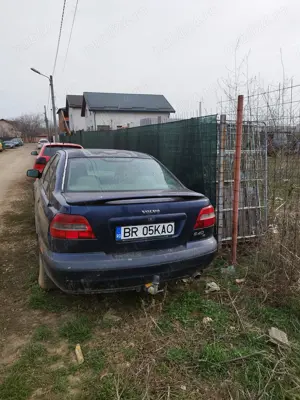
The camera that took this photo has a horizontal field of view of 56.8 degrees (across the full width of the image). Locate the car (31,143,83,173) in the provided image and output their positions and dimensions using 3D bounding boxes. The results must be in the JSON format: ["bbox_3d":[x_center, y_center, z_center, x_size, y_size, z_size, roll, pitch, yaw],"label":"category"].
[{"bbox_3d":[-3.040,-1.190,9.420,1.700,1.430,4.030,-4,13,-21],"label":"car"}]

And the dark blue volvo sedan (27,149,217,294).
[{"bbox_3d":[-0.825,-0.073,4.285,1.740,1.420,4.480,-3,12,-22],"label":"dark blue volvo sedan"}]

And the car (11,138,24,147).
[{"bbox_3d":[-27.133,-11.819,57.000,1.760,1.530,4.200,-4,13,-21],"label":"car"}]

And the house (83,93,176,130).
[{"bbox_3d":[-2.950,-9.550,35.050,10.100,7.100,7.900,-4,13,-18],"label":"house"}]

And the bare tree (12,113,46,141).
[{"bbox_3d":[-32.157,-19.267,74.000,8.800,8.000,7.500,-5,13,-22],"label":"bare tree"}]

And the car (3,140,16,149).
[{"bbox_3d":[-25.748,-10.171,51.000,1.740,1.450,4.300,-4,13,-21],"label":"car"}]

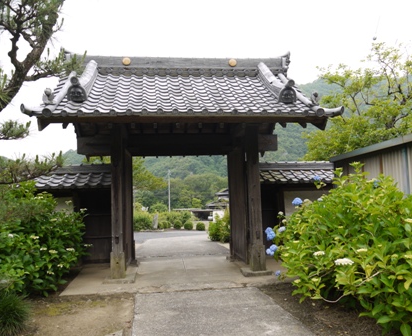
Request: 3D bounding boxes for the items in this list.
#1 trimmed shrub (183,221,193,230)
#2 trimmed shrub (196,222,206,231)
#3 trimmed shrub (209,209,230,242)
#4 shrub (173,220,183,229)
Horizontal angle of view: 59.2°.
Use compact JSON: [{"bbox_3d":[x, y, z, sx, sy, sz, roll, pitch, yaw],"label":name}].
[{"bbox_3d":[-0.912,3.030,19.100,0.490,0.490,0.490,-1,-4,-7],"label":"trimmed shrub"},{"bbox_3d":[-0.228,2.980,18.400,0.472,0.467,0.472,-1,-4,-7],"label":"trimmed shrub"},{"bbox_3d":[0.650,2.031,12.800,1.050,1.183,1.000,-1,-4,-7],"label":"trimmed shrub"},{"bbox_3d":[-1.524,3.114,19.800,0.492,0.503,0.492,-1,-4,-7],"label":"shrub"}]

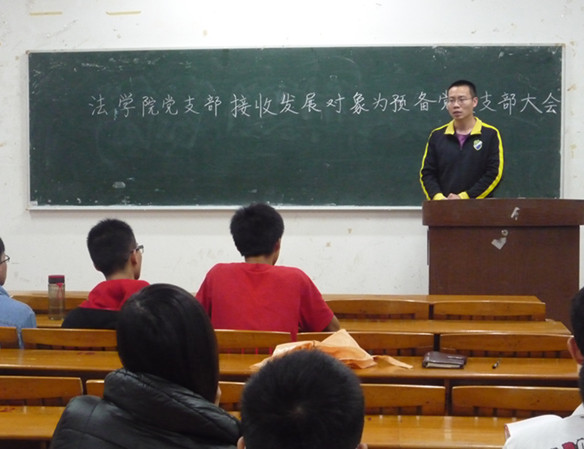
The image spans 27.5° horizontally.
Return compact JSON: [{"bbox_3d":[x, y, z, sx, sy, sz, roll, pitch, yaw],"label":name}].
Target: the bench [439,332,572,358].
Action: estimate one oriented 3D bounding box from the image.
[{"bbox_3d":[0.775,0.764,4.328,0.480,0.800,0.420,0,3,5],"label":"bench"}]

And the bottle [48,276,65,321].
[{"bbox_3d":[-0.997,0.309,5.060,0.068,0.188,0.068,0,3,5],"label":"bottle"}]

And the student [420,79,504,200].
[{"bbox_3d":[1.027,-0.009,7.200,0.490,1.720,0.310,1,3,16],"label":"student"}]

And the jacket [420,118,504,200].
[{"bbox_3d":[1.027,-0.311,7.200,0.480,0.660,0.280,1,3,16],"label":"jacket"}]

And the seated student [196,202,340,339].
[{"bbox_3d":[-0.071,0.540,4.570,0.520,1.250,0.720,0,3,7],"label":"seated student"}]

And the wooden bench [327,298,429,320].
[{"bbox_3d":[0.368,0.713,5.321,0.480,0.800,0.420,0,3,5],"label":"wooden bench"}]

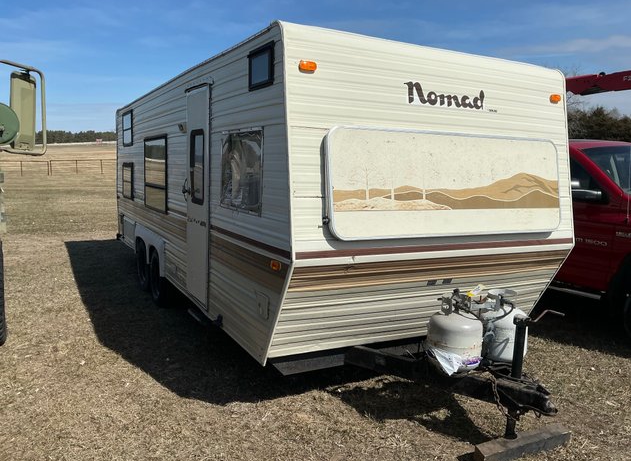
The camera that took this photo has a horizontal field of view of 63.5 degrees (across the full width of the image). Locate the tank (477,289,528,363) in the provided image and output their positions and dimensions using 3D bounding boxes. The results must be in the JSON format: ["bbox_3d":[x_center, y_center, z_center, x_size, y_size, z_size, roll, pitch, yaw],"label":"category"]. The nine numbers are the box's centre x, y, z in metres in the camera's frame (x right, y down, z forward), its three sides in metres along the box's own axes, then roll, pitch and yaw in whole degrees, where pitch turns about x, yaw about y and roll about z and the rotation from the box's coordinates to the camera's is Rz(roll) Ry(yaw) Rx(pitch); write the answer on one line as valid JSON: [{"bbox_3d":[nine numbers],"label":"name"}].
[{"bbox_3d":[1.167,0.589,3.212,0.315,0.440,0.315,-2,8,-29],"label":"tank"}]

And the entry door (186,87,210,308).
[{"bbox_3d":[-0.976,-0.280,4.245,0.050,1.780,0.630,-2,8,-29],"label":"entry door"}]

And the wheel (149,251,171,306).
[{"bbox_3d":[-1.725,0.536,5.884,0.200,0.670,0.670,-2,8,-29],"label":"wheel"}]

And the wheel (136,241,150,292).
[{"bbox_3d":[-2.141,0.431,6.630,0.200,0.670,0.670,-2,8,-29],"label":"wheel"}]

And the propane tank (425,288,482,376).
[{"bbox_3d":[0.824,0.600,3.022,0.315,0.440,0.315,2,7,0],"label":"propane tank"}]

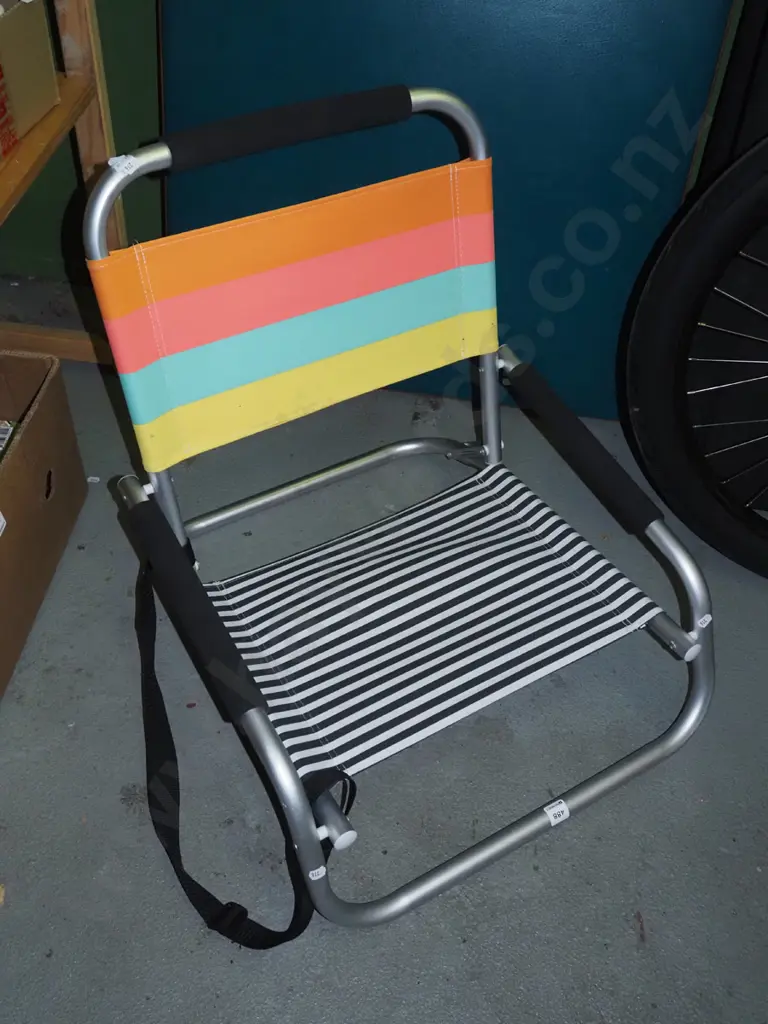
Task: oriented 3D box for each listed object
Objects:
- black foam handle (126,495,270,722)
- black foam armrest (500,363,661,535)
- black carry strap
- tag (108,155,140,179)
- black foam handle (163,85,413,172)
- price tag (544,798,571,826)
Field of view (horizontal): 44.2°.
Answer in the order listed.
[{"bbox_3d":[-0.198,0.092,0.976,0.036,0.036,0.285,-22,59,-22],"label":"black foam handle"},{"bbox_3d":[0.246,-0.086,1.190,0.037,0.037,0.280,-22,60,-22],"label":"black foam armrest"},{"bbox_3d":[-0.203,0.213,1.028,0.185,0.164,0.490,-22,55,-22],"label":"black carry strap"},{"bbox_3d":[-0.248,-0.329,0.900,0.027,0.006,0.020,13,93,-4],"label":"tag"},{"bbox_3d":[-0.092,-0.399,0.978,0.278,0.037,0.037,-22,59,-22],"label":"black foam handle"},{"bbox_3d":[0.195,0.338,1.066,0.024,0.005,0.020,-22,79,-22],"label":"price tag"}]

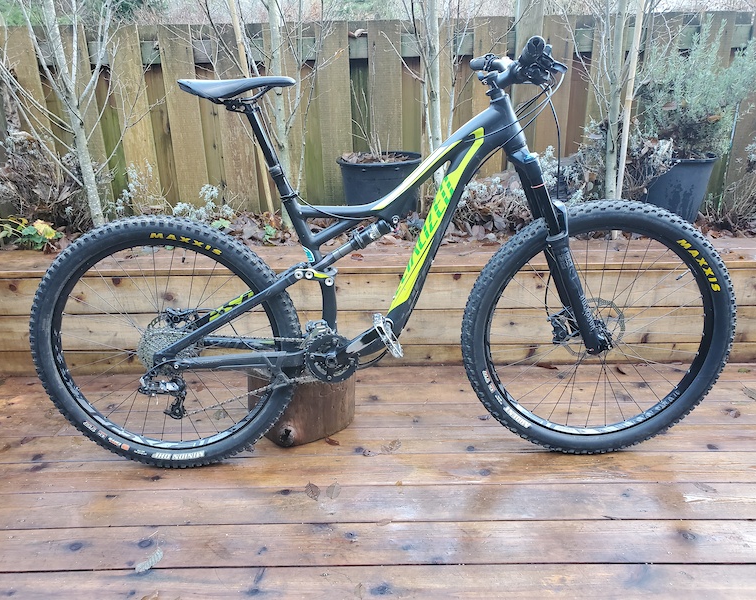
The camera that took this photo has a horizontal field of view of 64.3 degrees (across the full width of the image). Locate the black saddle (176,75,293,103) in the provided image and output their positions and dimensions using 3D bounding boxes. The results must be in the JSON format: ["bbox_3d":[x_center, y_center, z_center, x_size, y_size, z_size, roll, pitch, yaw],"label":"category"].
[{"bbox_3d":[-0.329,-0.499,1.434,0.278,0.065,0.144,-2,18,0],"label":"black saddle"}]

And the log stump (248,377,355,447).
[{"bbox_3d":[-0.250,0.303,1.952,0.347,0.194,0.335,-1,18,1],"label":"log stump"}]

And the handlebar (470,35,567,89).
[{"bbox_3d":[0.323,-0.548,1.427,0.163,0.094,0.739,-2,18,0],"label":"handlebar"}]

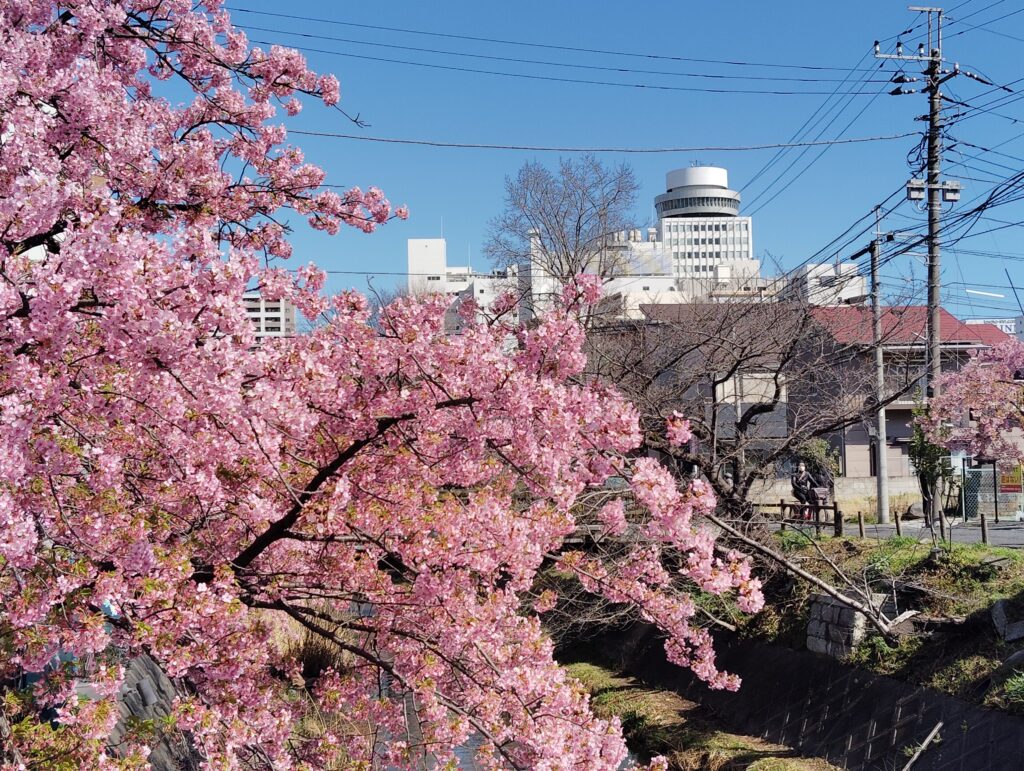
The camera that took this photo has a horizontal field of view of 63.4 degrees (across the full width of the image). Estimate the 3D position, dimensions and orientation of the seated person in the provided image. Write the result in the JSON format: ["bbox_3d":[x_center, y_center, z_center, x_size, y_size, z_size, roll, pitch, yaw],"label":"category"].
[{"bbox_3d":[7.395,2.608,20.900,0.680,1.380,0.520,-3,-3,44],"label":"seated person"}]

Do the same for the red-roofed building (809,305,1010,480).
[{"bbox_3d":[13.094,0.580,27.597,6.300,6.400,5.800,-1,-2,-4],"label":"red-roofed building"}]

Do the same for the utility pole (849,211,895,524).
[{"bbox_3d":[9.411,-0.522,21.655,1.150,8.230,0.700,-1,-2,-6],"label":"utility pole"}]

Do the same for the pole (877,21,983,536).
[{"bbox_3d":[10.987,-3.268,21.881,2.600,13.680,1.500,1,-2,-8],"label":"pole"}]

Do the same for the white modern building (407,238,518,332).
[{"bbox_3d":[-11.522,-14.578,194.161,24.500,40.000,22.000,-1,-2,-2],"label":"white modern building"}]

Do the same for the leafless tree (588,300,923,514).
[{"bbox_3d":[5.460,0.605,18.600,7.400,5.000,6.000,-1,-2,-3],"label":"leafless tree"}]

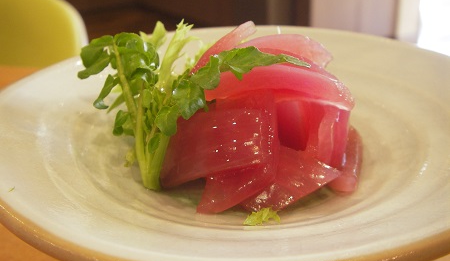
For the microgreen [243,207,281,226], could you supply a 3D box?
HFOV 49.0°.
[{"bbox_3d":[0.015,0.035,0.198,0.015,0.005,0.007,-6,27,-6],"label":"microgreen"}]

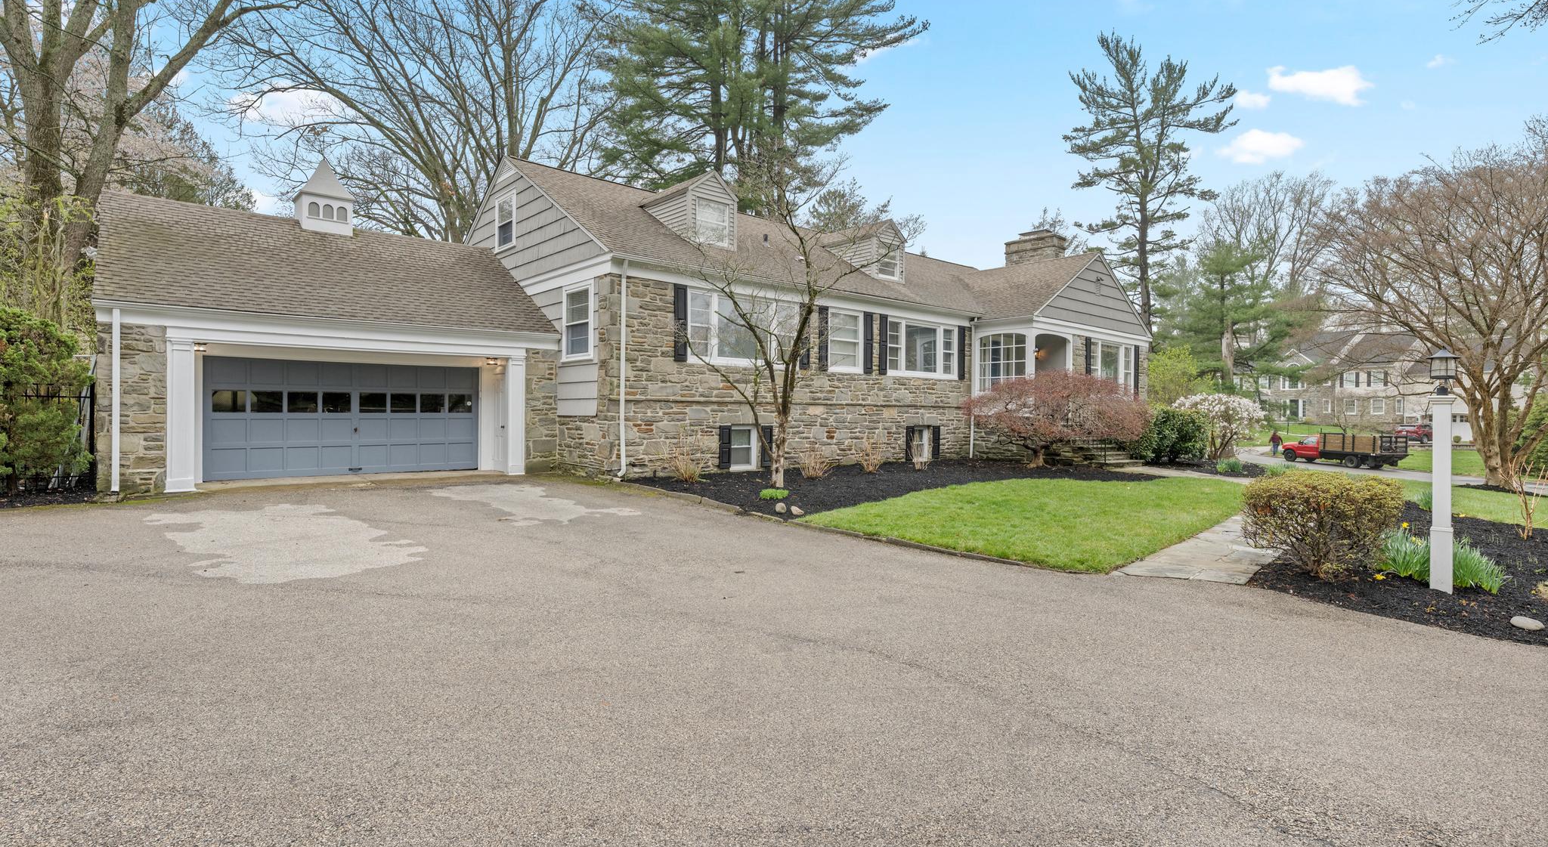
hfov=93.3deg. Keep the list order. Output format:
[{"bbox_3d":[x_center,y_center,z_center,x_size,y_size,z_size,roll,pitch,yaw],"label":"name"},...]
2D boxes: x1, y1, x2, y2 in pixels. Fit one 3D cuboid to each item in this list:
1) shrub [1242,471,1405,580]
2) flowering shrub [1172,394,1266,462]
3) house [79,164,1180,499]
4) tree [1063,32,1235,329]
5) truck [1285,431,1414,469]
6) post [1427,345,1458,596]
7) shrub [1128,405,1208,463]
[{"bbox_3d":[5.065,0.914,6.758,1.140,0.950,1.100,0,1,37],"label":"shrub"},{"bbox_3d":[13.718,0.074,22.501,2.400,2.050,2.300,0,1,30],"label":"flowering shrub"},{"bbox_3d":[-1.193,-2.772,20.720,26.600,7.700,12.400,0,1,-40],"label":"house"},{"bbox_3d":[20.549,-9.931,39.919,8.300,23.000,8.300,0,1,27],"label":"tree"},{"bbox_3d":[38.700,1.689,49.716,2.400,2.300,6.900,0,0,-16],"label":"truck"},{"bbox_3d":[5.632,0.404,6.154,0.200,2.070,0.200,0,1,43],"label":"post"},{"bbox_3d":[10.696,0.296,19.803,1.850,1.520,1.800,0,1,27],"label":"shrub"}]

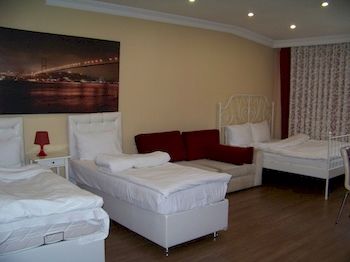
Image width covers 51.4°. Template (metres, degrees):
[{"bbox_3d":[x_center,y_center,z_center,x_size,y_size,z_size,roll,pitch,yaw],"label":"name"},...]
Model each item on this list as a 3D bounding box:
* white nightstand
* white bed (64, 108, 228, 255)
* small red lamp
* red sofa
[{"bbox_3d":[-1.626,0.666,4.714,0.460,0.680,0.360,-4,7,-39],"label":"white nightstand"},{"bbox_3d":[-0.450,0.440,4.431,0.870,1.190,2.250,-4,7,-39],"label":"white bed"},{"bbox_3d":[-1.695,0.170,4.641,0.190,0.310,0.190,-4,7,-39],"label":"small red lamp"},{"bbox_3d":[0.333,0.486,5.710,1.880,0.860,1.070,-4,7,-39],"label":"red sofa"}]

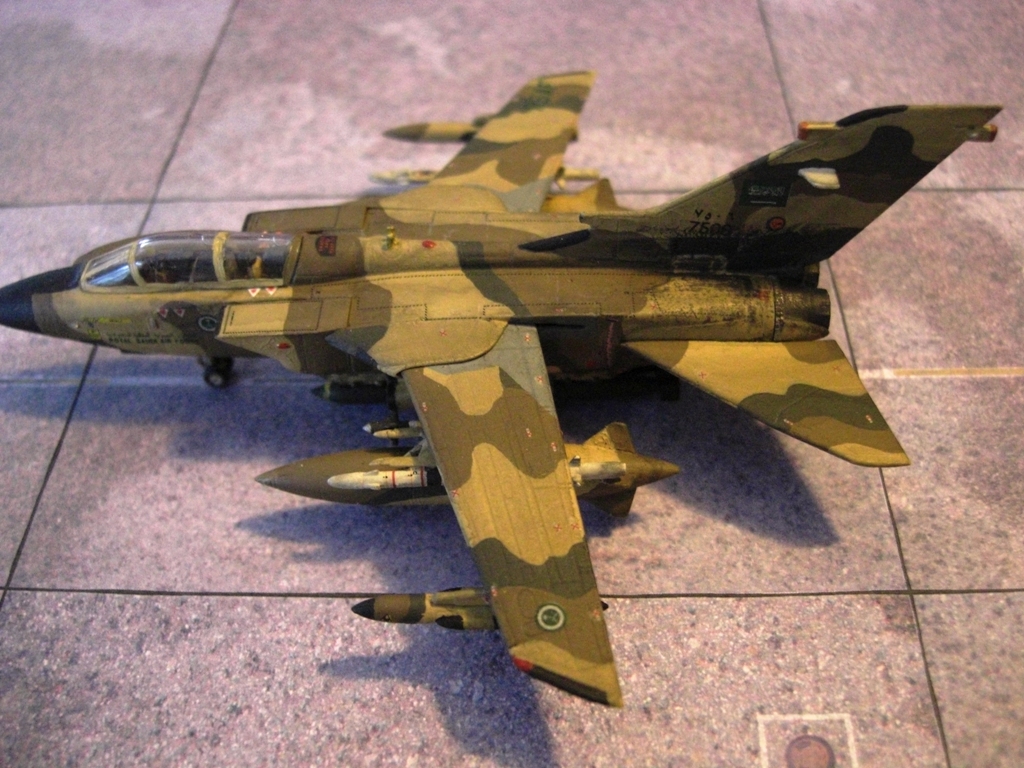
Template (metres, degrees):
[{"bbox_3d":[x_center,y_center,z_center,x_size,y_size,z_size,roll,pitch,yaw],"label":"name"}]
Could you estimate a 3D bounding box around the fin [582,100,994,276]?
[{"bbox_3d":[0.054,-0.039,0.229,0.079,0.042,0.005,0,48,2],"label":"fin"}]

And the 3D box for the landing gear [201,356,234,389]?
[{"bbox_3d":[-0.071,-0.003,0.274,0.008,0.013,0.006,0,48,2],"label":"landing gear"}]

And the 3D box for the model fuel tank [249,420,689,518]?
[{"bbox_3d":[-0.010,0.018,0.229,0.087,0.015,0.017,-2,48,4],"label":"model fuel tank"}]

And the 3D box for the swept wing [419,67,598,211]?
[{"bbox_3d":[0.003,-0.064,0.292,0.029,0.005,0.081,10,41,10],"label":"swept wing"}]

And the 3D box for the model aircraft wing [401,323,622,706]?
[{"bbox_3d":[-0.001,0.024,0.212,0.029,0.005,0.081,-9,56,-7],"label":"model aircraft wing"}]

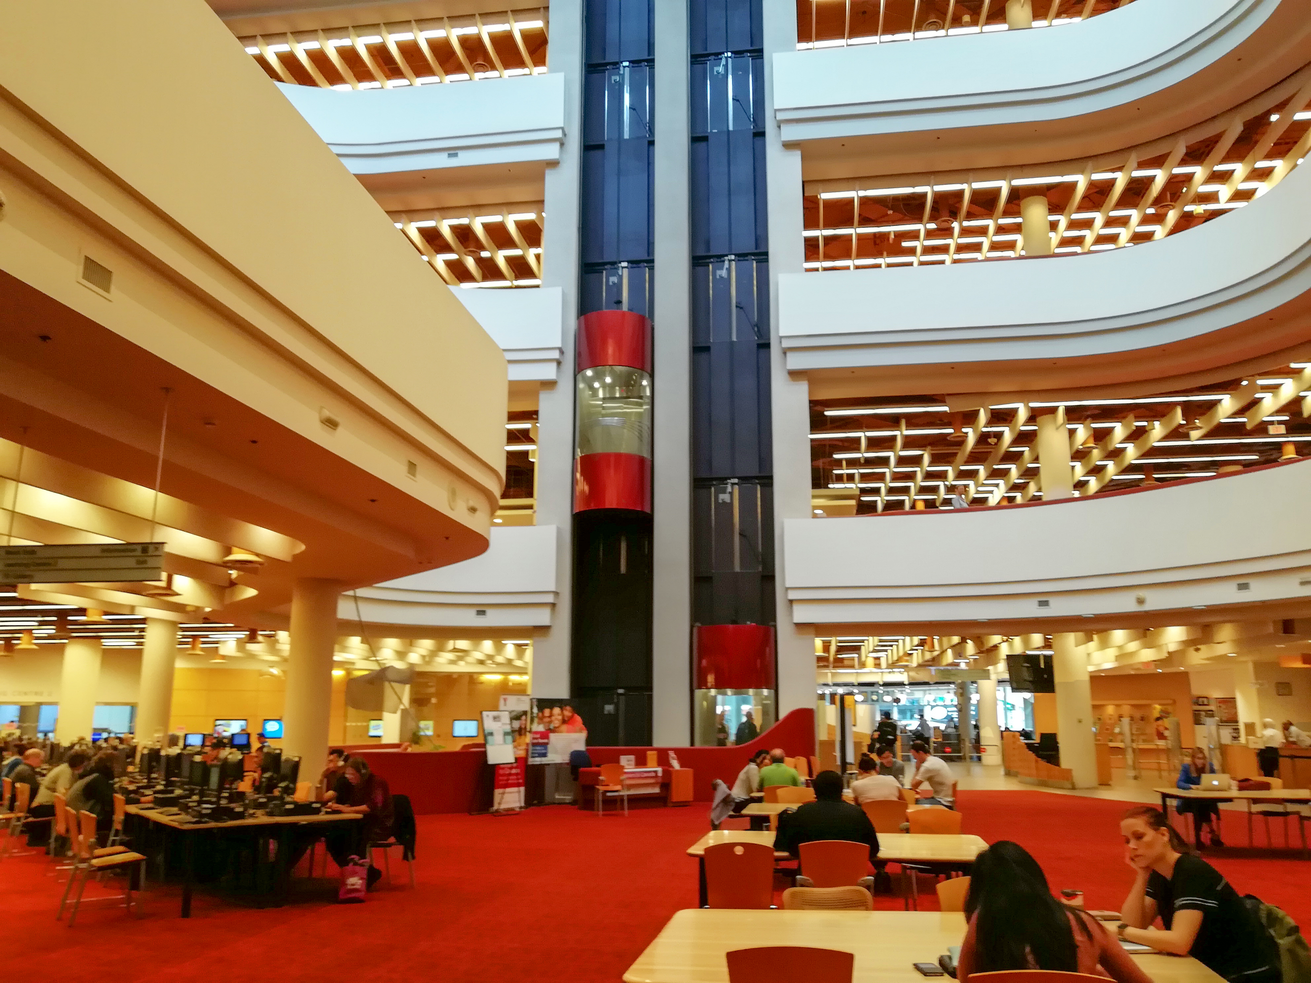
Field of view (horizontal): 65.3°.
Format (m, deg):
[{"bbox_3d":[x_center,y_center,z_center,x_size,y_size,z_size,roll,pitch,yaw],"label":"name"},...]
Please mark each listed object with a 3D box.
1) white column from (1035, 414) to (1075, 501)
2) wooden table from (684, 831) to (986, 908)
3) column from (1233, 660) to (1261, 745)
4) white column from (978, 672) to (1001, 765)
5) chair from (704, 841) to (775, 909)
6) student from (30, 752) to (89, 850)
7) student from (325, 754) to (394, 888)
[{"bbox_3d":[9.640,0.074,24.562,0.730,3.850,0.730,0,-12,0],"label":"white column"},{"bbox_3d":[1.298,2.872,7.243,2.160,0.715,1.400,-2,-13,9],"label":"wooden table"},{"bbox_3d":[16.292,6.297,28.111,0.480,3.300,0.440,-2,-13,8],"label":"column"},{"bbox_3d":[12.967,8.797,39.642,0.740,3.500,0.740,-2,-13,8],"label":"white column"},{"bbox_3d":[0.550,2.672,6.579,0.480,0.820,0.540,-2,-13,7],"label":"chair"},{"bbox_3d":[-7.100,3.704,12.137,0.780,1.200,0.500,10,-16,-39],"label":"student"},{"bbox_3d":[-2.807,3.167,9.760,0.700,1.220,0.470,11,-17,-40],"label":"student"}]

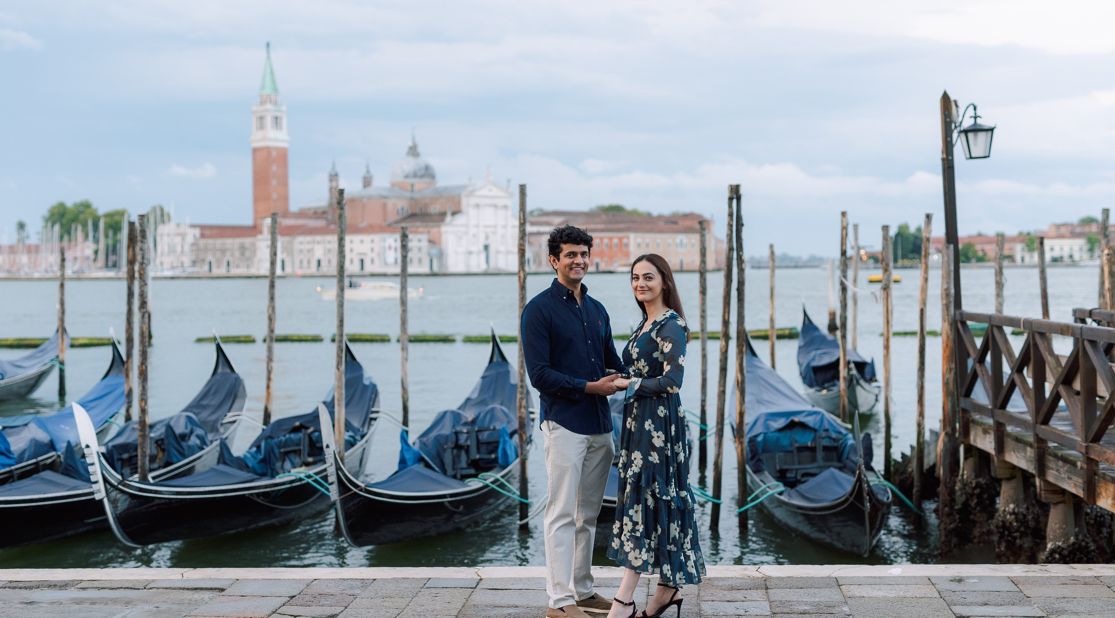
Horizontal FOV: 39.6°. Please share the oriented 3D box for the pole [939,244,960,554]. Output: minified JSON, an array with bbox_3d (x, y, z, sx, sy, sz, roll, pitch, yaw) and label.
[{"bbox_3d":[3.545,0.817,14.028,0.170,2.807,0.170,-1,2,0],"label":"pole"}]

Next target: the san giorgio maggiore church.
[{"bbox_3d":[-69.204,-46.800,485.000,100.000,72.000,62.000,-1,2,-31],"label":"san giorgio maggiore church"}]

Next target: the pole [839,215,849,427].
[{"bbox_3d":[3.900,0.356,21.056,0.100,3.350,0.100,-1,2,0],"label":"pole"}]

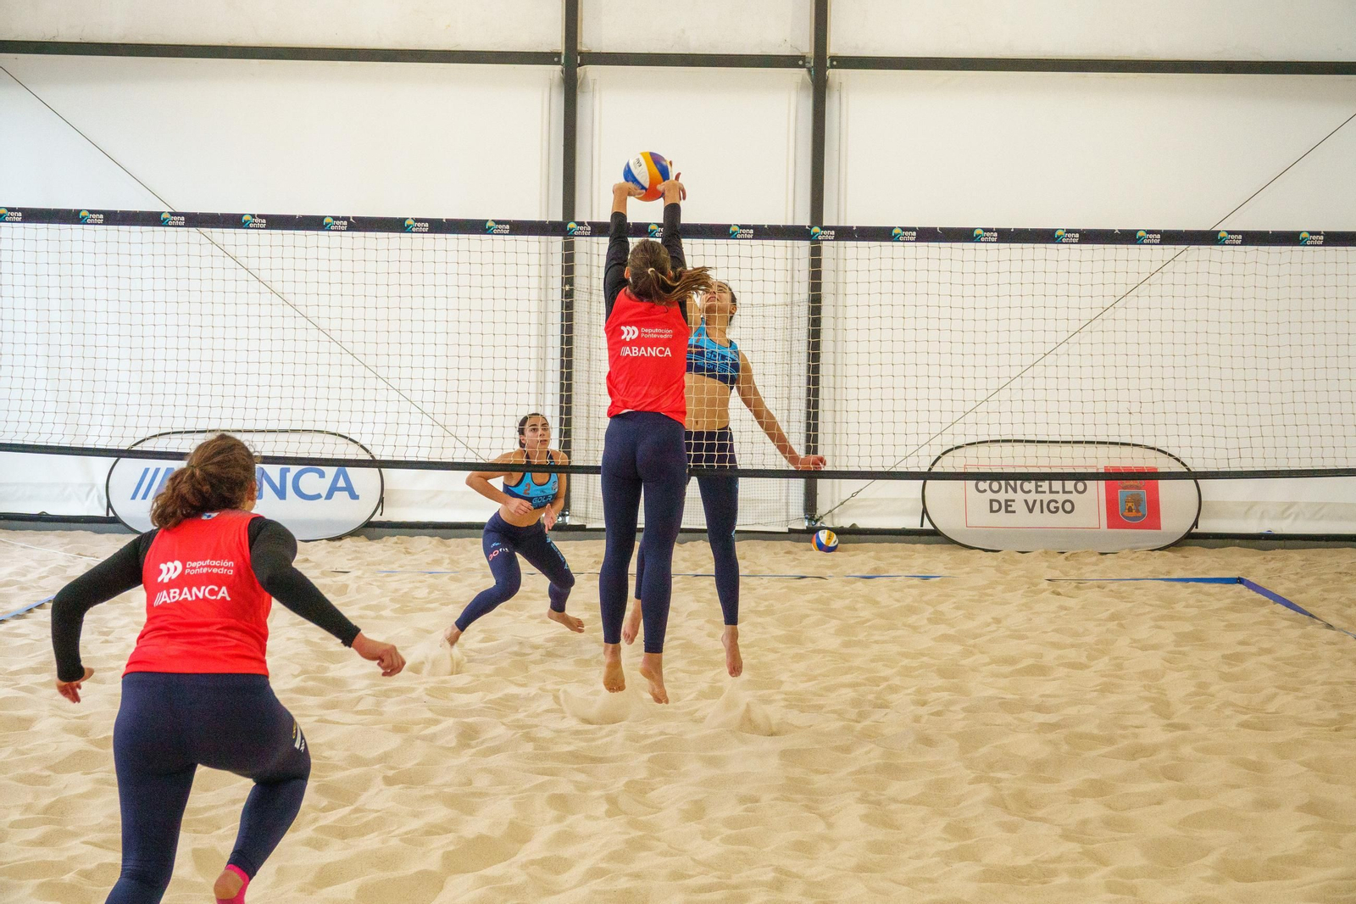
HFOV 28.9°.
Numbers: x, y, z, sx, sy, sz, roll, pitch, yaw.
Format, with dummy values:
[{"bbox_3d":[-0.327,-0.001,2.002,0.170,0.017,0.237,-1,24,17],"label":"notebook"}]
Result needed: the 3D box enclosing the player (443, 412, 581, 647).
[{"bbox_3d":[-0.941,0.447,15.050,0.820,1.320,0.750,-1,4,-28],"label":"player"}]

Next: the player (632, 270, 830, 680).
[{"bbox_3d":[0.206,-0.059,11.520,0.860,2.074,0.620,0,3,-12],"label":"player"}]

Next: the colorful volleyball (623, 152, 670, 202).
[{"bbox_3d":[-0.131,-1.162,11.150,0.213,0.213,0.213,1,3,0],"label":"colorful volleyball"}]

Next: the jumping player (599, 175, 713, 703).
[{"bbox_3d":[-0.096,-0.081,10.580,0.460,2.102,0.800,1,3,0],"label":"jumping player"}]

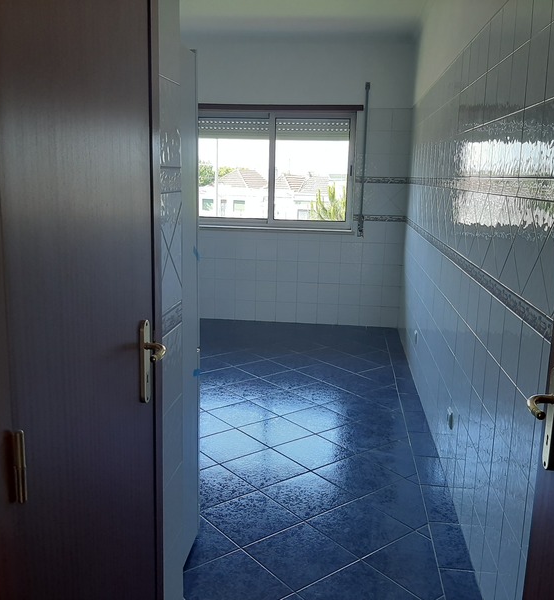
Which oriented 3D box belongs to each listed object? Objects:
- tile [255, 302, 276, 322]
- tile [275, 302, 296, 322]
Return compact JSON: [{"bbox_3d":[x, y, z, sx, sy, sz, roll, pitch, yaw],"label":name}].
[{"bbox_3d":[-0.112,0.109,6.071,0.200,0.200,0.010,3,11,6],"label":"tile"},{"bbox_3d":[0.088,0.118,6.070,0.200,0.196,0.010,2,11,6],"label":"tile"}]

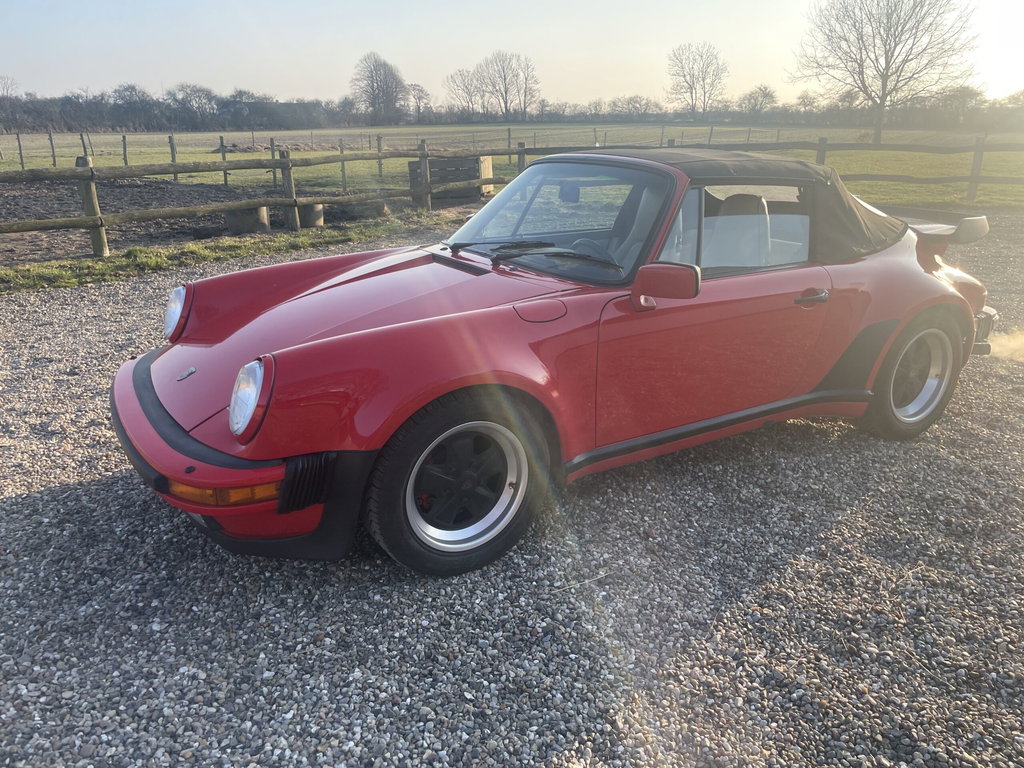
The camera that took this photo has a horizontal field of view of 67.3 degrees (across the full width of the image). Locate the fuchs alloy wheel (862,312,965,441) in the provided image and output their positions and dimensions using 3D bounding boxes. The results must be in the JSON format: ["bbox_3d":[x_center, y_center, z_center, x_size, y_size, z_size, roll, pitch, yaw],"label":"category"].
[{"bbox_3d":[1.802,-0.066,3.591,0.630,0.630,0.240,-12,22,-29],"label":"fuchs alloy wheel"}]

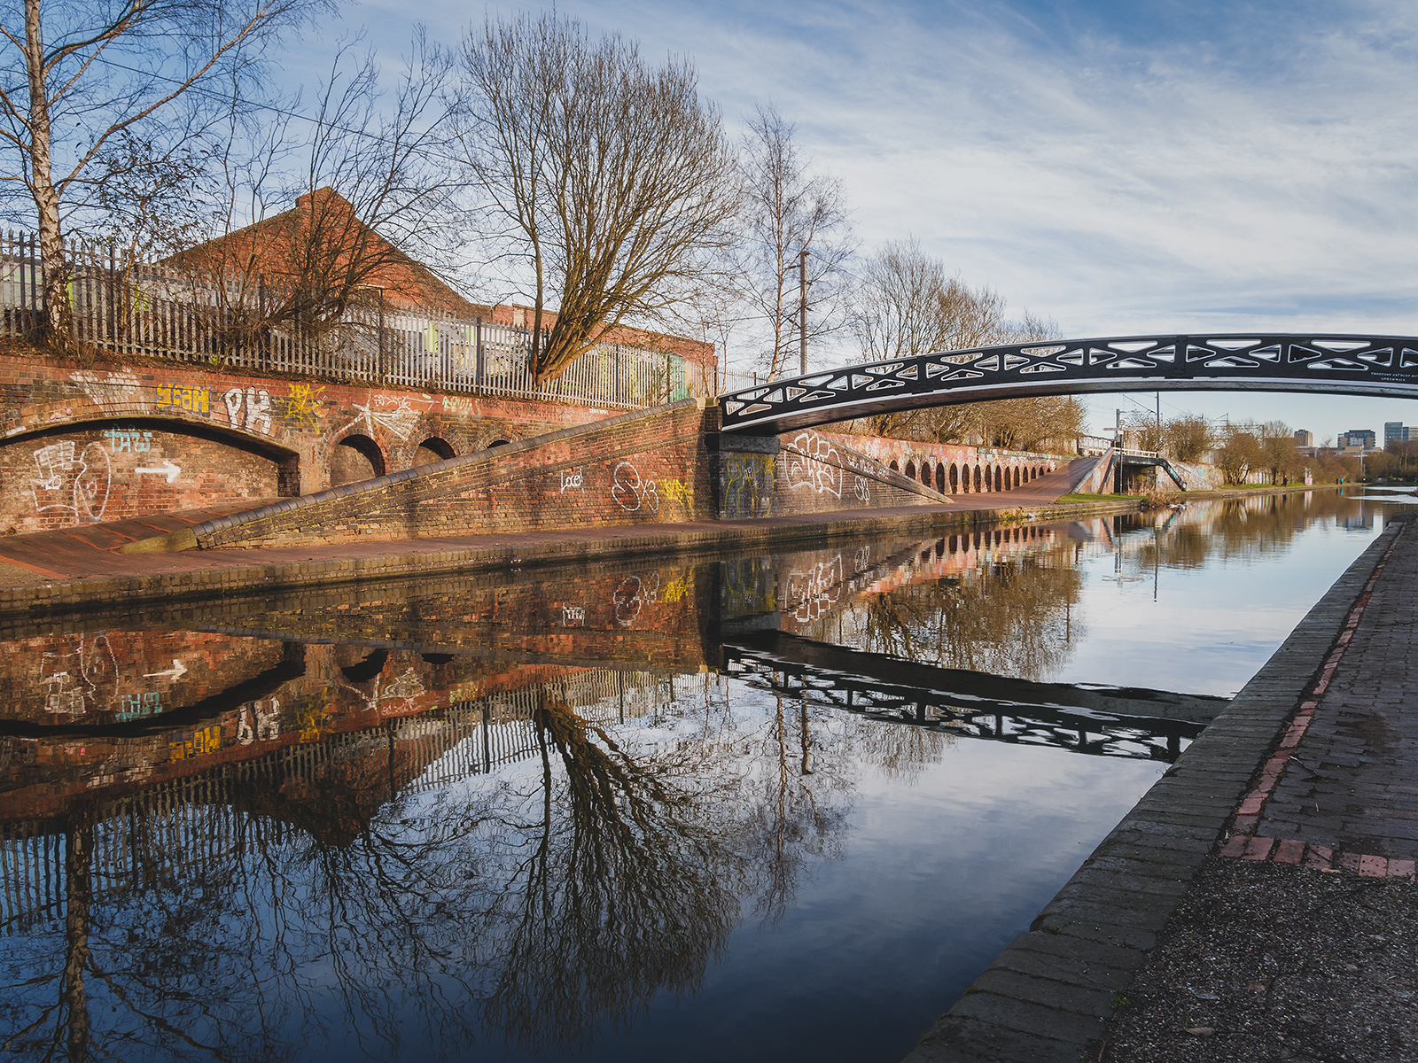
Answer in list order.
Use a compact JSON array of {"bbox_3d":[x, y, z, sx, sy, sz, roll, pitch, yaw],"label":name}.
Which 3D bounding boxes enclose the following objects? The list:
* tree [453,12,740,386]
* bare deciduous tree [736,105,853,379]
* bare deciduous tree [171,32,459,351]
[{"bbox_3d":[-2.720,-7.830,23.840,6.980,9.260,6.500,0,3,0],"label":"tree"},{"bbox_3d":[3.010,-9.290,34.480,4.110,11.140,4.100,0,3,0],"label":"bare deciduous tree"},{"bbox_3d":[-7.130,-5.960,17.820,5.220,6.070,4.800,0,3,0],"label":"bare deciduous tree"}]

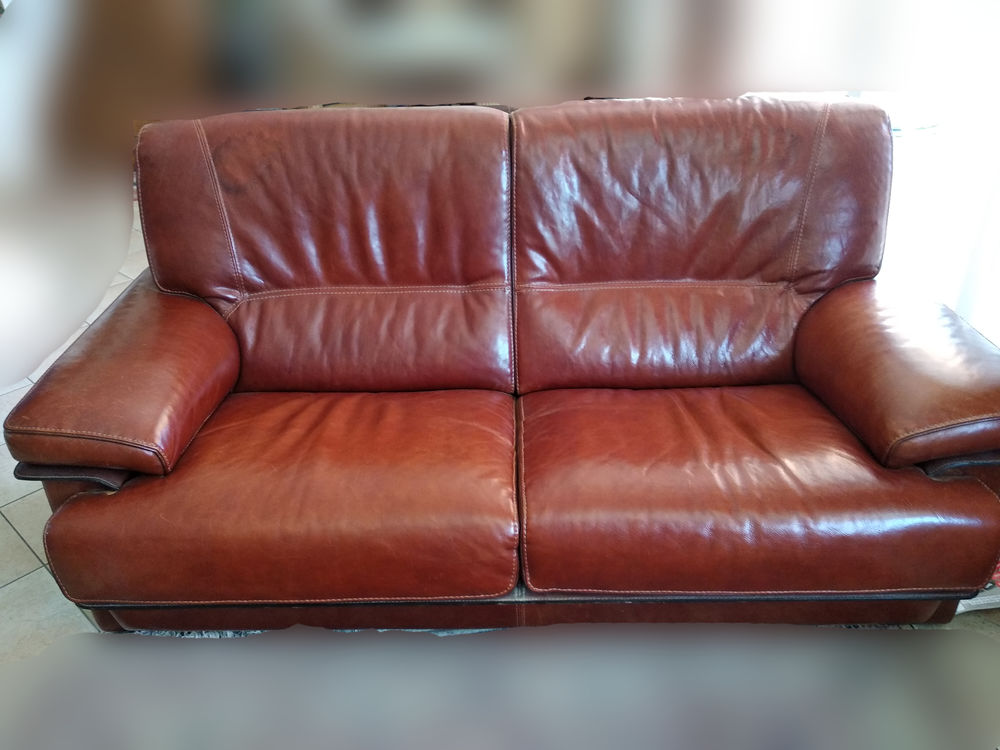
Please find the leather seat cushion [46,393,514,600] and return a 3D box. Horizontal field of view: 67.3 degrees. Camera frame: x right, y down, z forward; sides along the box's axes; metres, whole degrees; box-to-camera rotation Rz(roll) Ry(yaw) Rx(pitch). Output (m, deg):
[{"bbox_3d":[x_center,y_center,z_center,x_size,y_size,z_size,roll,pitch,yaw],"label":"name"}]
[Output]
[{"bbox_3d":[-0.411,0.242,1.668,0.901,0.244,0.568,-1,30,2],"label":"leather seat cushion"}]

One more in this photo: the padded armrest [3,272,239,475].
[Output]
[{"bbox_3d":[-0.808,-0.035,1.773,0.317,0.178,0.693,-1,30,2],"label":"padded armrest"}]

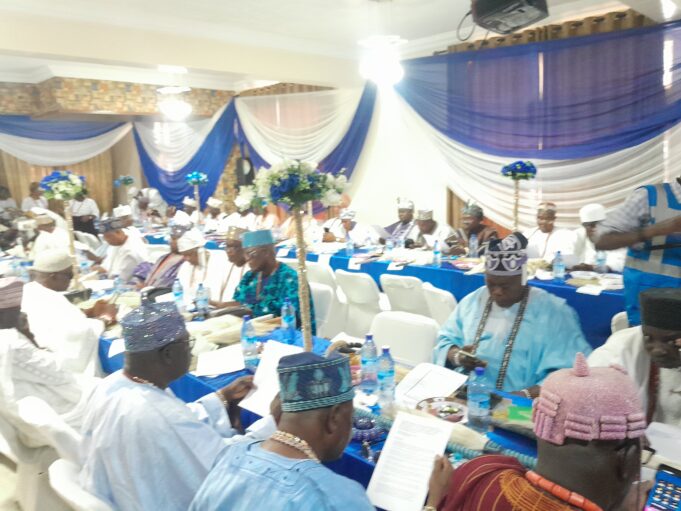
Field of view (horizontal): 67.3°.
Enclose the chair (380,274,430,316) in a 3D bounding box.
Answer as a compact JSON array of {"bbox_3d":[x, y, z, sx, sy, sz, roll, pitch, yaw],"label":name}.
[{"bbox_3d":[0.614,0.571,3.859,0.450,0.880,0.550,6,12,39],"label":"chair"}]

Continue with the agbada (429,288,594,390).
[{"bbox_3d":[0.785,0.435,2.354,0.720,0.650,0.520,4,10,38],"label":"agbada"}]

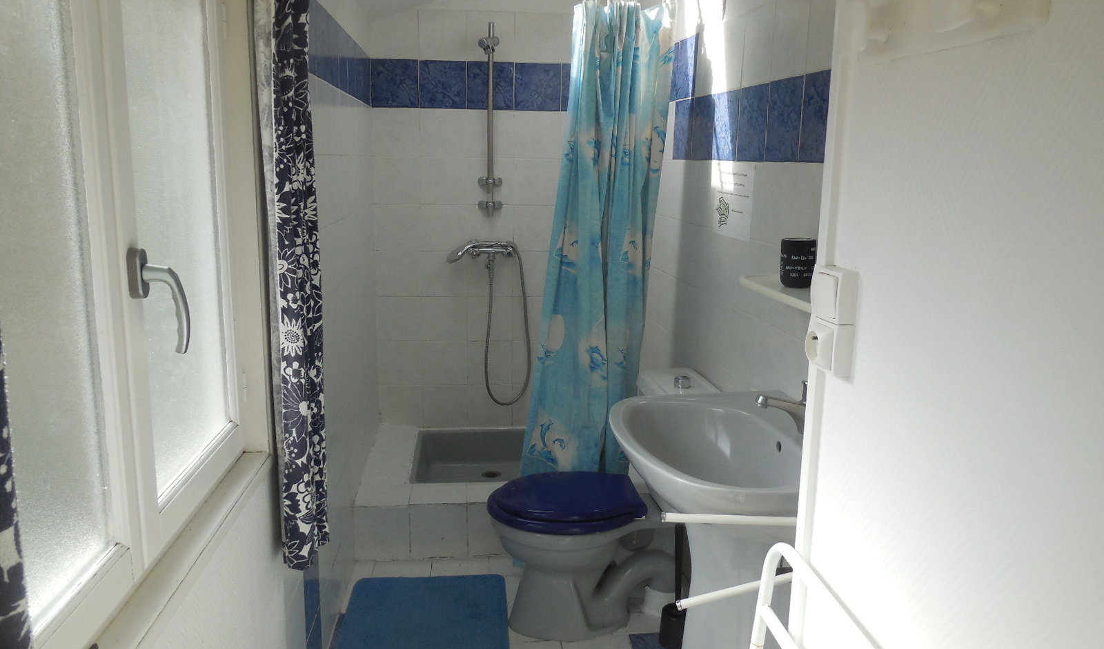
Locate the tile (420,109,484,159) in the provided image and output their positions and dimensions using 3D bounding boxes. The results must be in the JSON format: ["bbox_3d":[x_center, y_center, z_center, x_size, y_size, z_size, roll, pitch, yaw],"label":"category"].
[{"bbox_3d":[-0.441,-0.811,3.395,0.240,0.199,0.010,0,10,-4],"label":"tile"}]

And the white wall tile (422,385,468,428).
[{"bbox_3d":[-0.478,0.367,3.594,0.199,0.199,0.010,0,10,-4],"label":"white wall tile"}]

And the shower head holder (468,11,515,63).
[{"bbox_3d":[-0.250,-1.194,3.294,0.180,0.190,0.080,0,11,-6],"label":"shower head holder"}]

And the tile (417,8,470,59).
[{"bbox_3d":[-0.448,-1.189,3.286,0.199,0.198,0.010,-1,12,-8],"label":"tile"}]

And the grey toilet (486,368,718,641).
[{"bbox_3d":[0.136,0.536,2.347,0.645,0.745,0.380,-1,10,-6],"label":"grey toilet"}]

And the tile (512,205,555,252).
[{"bbox_3d":[-0.068,-0.417,3.486,0.199,0.199,0.010,0,10,-4],"label":"tile"}]

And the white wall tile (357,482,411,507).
[{"bbox_3d":[-0.602,0.617,2.875,0.195,0.012,0.200,0,11,-6],"label":"white wall tile"}]

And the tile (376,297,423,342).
[{"bbox_3d":[-0.675,-0.028,3.543,0.200,0.200,0.012,0,11,-4],"label":"tile"}]

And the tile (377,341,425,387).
[{"bbox_3d":[-0.675,0.170,3.548,0.199,0.199,0.010,0,10,-4],"label":"tile"}]

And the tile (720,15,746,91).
[{"bbox_3d":[0.523,-0.778,2.311,0.012,0.200,0.200,-1,12,-9],"label":"tile"}]

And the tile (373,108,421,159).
[{"bbox_3d":[-0.649,-0.802,3.341,0.194,0.197,0.010,-1,12,-8],"label":"tile"}]

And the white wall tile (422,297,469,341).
[{"bbox_3d":[-0.475,-0.027,3.557,0.200,0.200,0.012,0,11,-4],"label":"white wall tile"}]

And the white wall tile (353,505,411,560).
[{"bbox_3d":[-0.589,0.724,2.771,0.189,0.205,0.010,-1,12,-8],"label":"white wall tile"}]

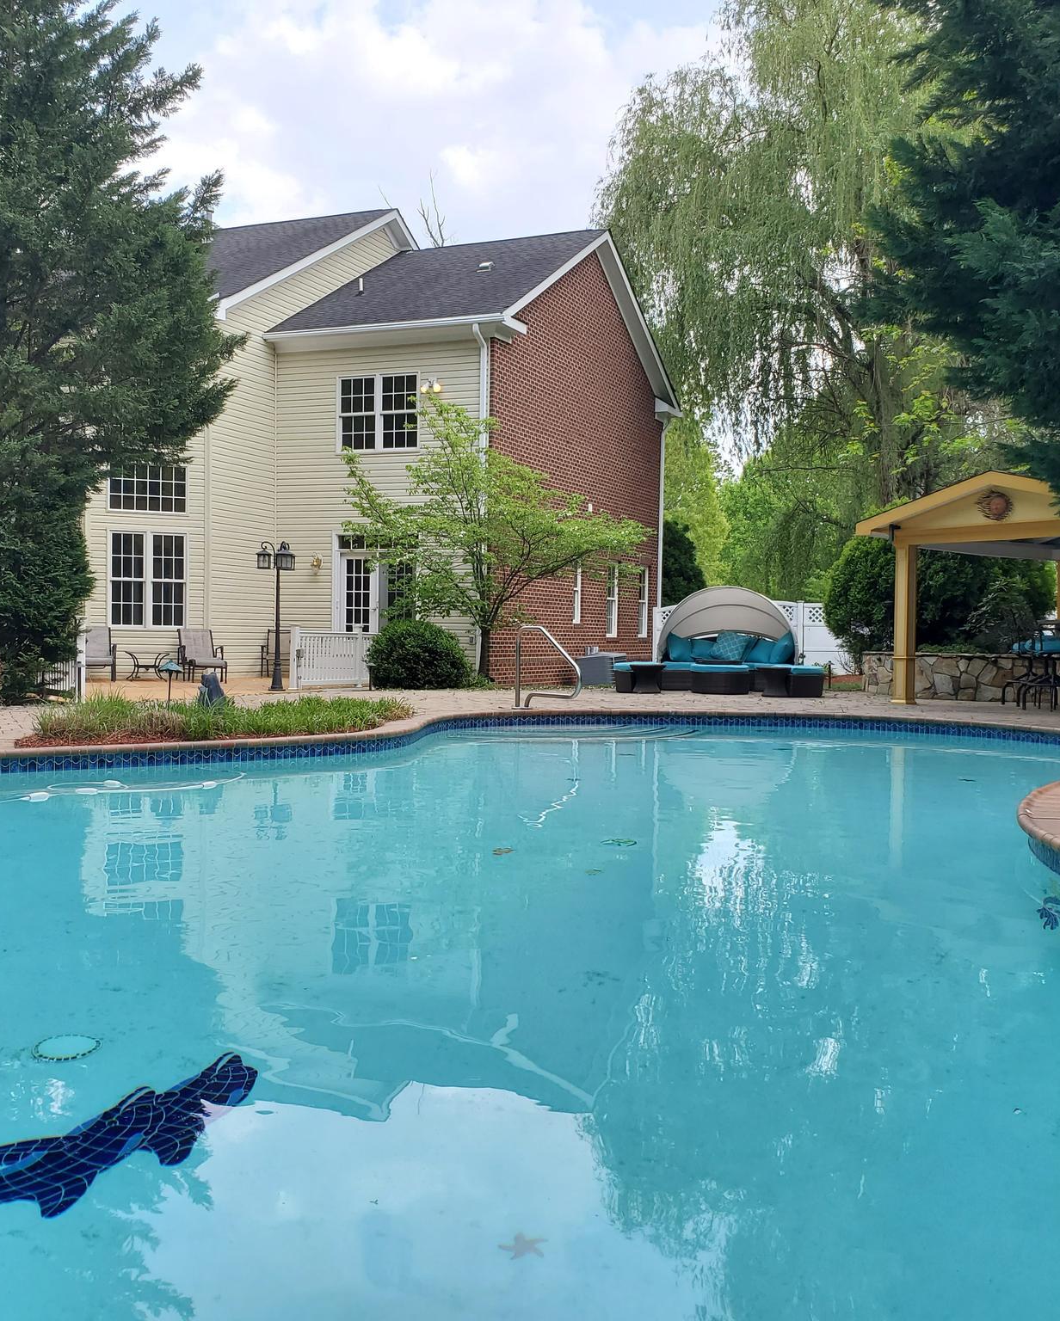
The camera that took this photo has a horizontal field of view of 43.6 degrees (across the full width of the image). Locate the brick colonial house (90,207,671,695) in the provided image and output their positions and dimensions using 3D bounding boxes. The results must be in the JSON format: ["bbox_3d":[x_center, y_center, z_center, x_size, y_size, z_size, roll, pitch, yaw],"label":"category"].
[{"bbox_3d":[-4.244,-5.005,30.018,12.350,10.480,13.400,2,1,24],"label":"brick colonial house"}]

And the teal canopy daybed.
[{"bbox_3d":[2.830,-0.310,18.900,2.600,1.530,2.100,1,1,10],"label":"teal canopy daybed"}]

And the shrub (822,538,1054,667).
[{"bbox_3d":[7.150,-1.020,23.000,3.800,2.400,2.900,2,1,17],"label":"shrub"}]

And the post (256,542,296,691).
[{"bbox_3d":[-3.653,-0.635,19.098,0.560,2.145,0.500,1,1,0],"label":"post"}]

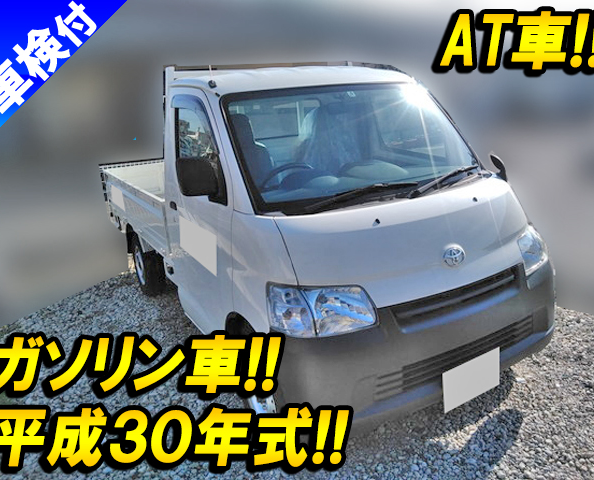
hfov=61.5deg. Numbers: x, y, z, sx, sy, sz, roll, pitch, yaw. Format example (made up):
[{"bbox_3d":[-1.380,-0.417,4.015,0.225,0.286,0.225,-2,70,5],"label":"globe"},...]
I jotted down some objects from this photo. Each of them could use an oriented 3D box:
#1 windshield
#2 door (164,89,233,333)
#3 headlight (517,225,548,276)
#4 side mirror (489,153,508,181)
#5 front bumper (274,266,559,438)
[{"bbox_3d":[0.352,-0.513,2.559,1.400,0.730,0.130,-12,-23,-26],"label":"windshield"},{"bbox_3d":[-0.488,-0.089,2.703,0.170,1.420,1.120,-12,17,-26],"label":"door"},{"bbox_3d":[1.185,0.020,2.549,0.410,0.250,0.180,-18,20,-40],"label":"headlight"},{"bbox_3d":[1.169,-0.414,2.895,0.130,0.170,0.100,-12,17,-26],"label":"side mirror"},{"bbox_3d":[0.682,0.443,2.317,1.640,0.540,0.380,-12,16,-27],"label":"front bumper"}]

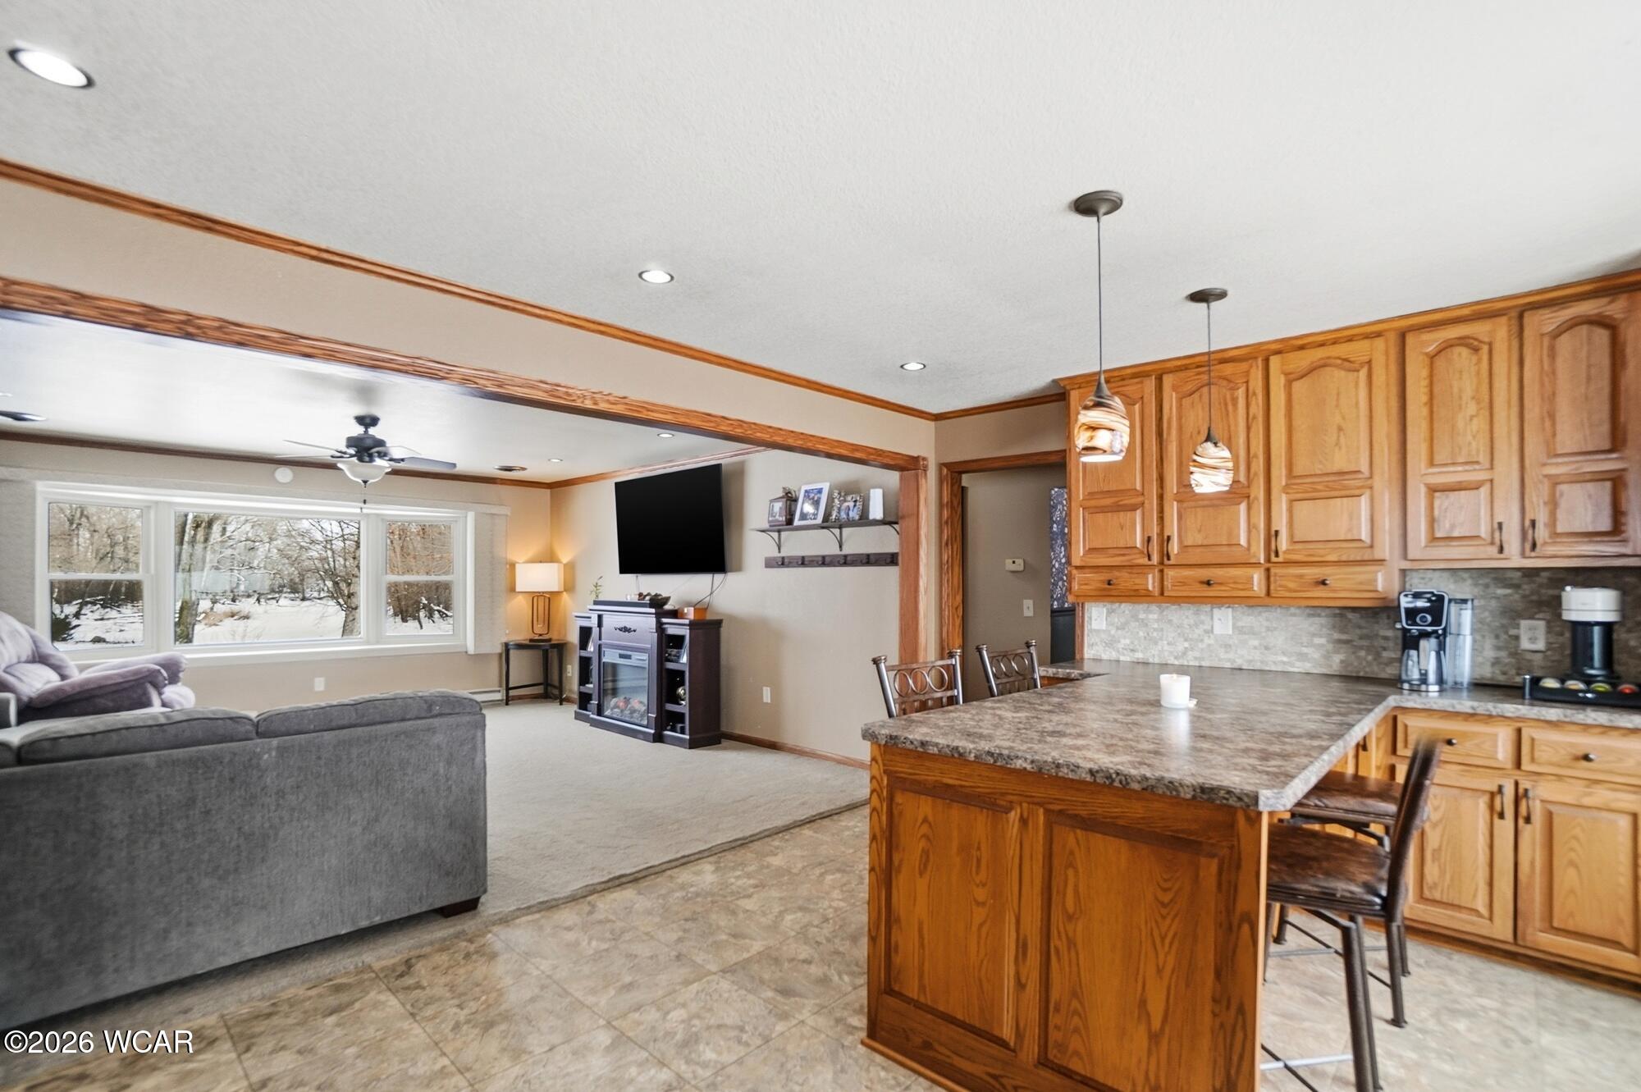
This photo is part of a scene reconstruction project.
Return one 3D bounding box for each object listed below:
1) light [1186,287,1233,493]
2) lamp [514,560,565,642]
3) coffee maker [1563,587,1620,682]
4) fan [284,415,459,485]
[{"bbox_3d":[1.493,-0.582,2.620,0.150,0.780,0.150,2,-3,-45],"label":"light"},{"bbox_3d":[-2.993,0.594,7.250,0.440,0.840,0.220,0,-2,0],"label":"lamp"},{"bbox_3d":[2.857,0.320,2.530,0.320,0.325,0.143,2,-3,-44],"label":"coffee maker"},{"bbox_3d":[-3.135,-0.677,4.720,1.130,0.490,1.130,2,-3,-45],"label":"fan"}]

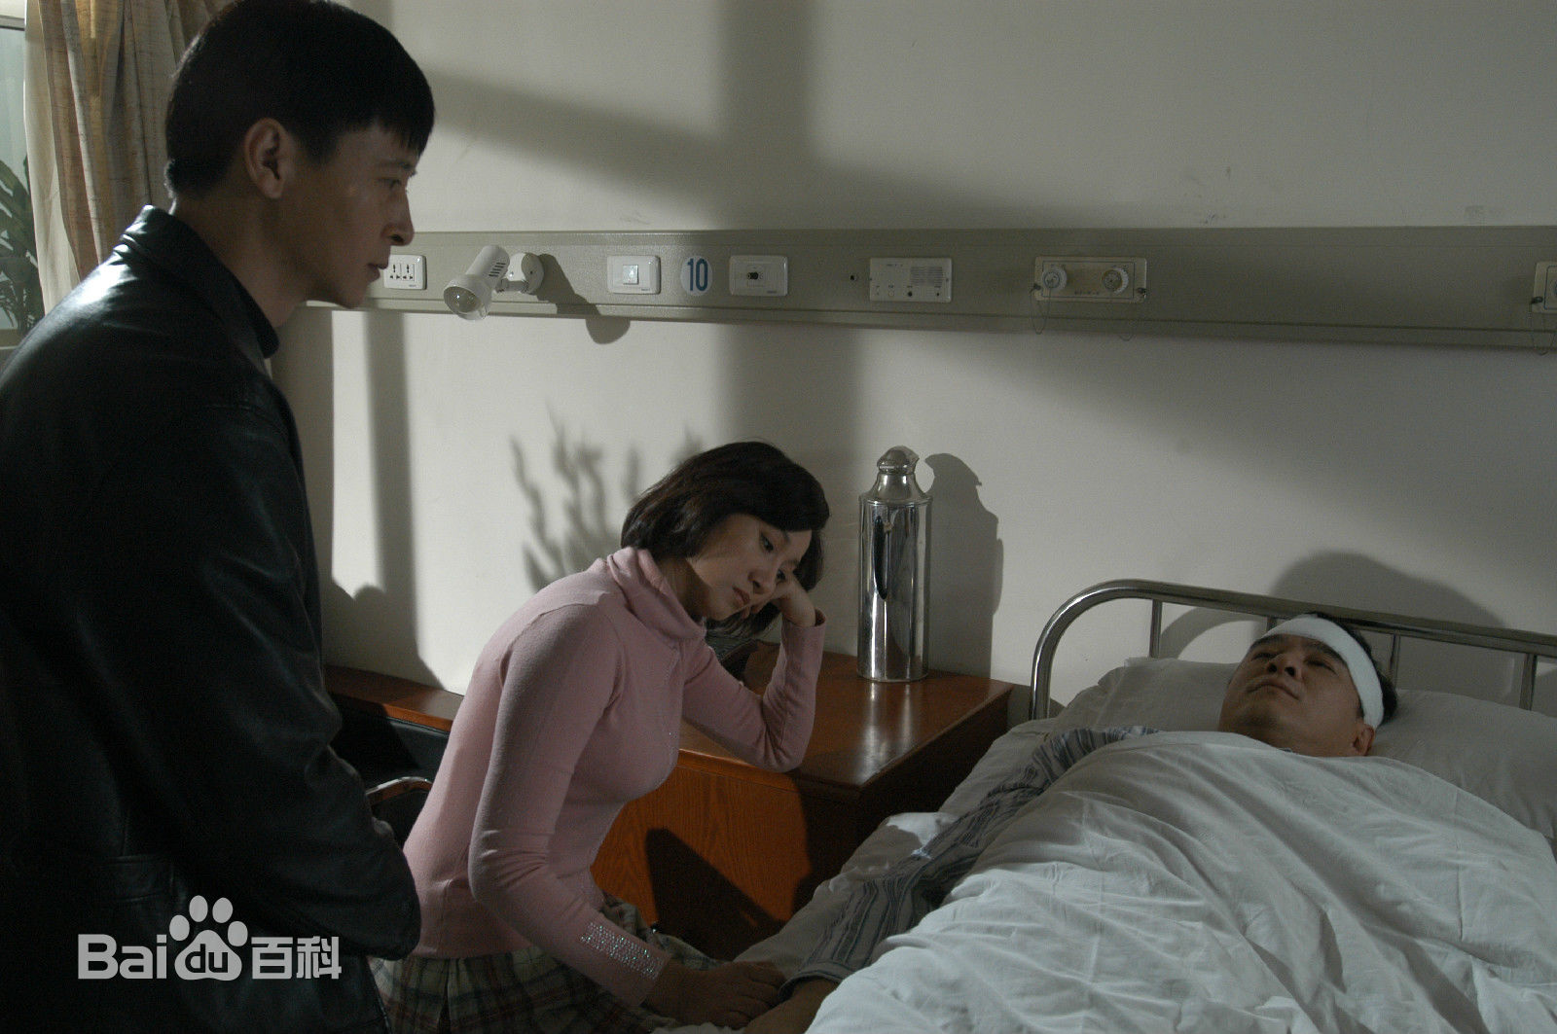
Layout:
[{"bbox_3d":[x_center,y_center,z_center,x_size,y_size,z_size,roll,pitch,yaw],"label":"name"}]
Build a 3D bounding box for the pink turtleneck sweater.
[{"bbox_3d":[-0.223,0.303,1.803,0.430,0.550,0.500,17,18,29],"label":"pink turtleneck sweater"}]

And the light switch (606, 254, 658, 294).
[{"bbox_3d":[-0.268,-0.448,2.635,0.118,0.071,0.012,7,12,31],"label":"light switch"}]

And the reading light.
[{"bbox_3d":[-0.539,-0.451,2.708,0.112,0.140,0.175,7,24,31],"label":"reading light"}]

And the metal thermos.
[{"bbox_3d":[0.200,0.080,2.426,0.123,0.392,0.123,0,11,0],"label":"metal thermos"}]

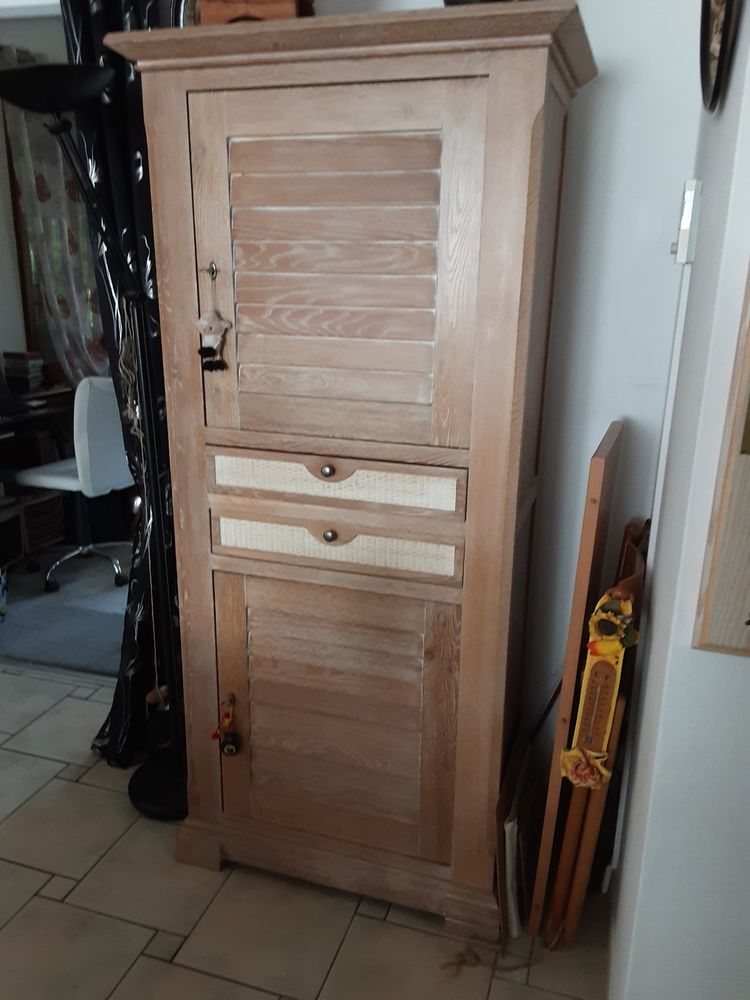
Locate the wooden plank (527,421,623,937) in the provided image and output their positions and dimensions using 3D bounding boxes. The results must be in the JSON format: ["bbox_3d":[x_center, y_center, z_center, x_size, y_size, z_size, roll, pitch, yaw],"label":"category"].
[{"bbox_3d":[0.463,0.403,1.858,0.025,1.113,0.421,9,18,19],"label":"wooden plank"}]

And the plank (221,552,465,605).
[{"bbox_3d":[-0.089,0.164,1.741,0.570,0.037,0.025,6,17,16],"label":"plank"}]

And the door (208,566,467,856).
[{"bbox_3d":[-0.093,0.491,1.839,0.570,0.647,0.025,6,17,16],"label":"door"}]

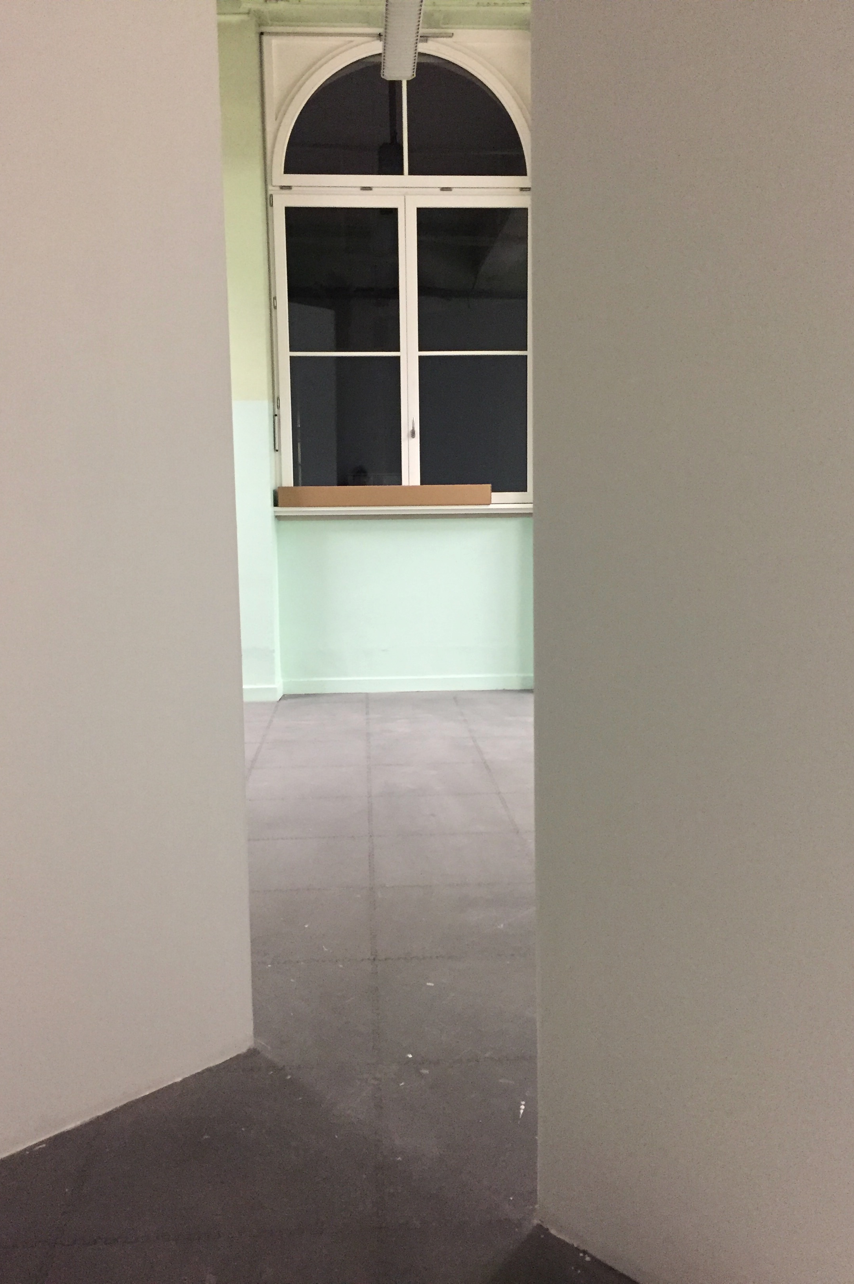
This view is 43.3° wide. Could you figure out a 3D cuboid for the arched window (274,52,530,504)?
[{"bbox_3d":[-0.118,-2.104,6.249,1.577,2.602,0.120,-1,7,-3],"label":"arched window"}]

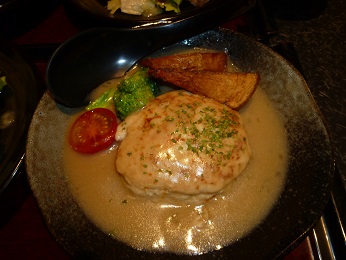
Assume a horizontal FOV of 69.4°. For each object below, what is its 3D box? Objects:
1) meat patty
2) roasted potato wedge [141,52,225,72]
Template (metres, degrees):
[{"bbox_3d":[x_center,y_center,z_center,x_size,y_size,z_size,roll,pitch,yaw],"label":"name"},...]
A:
[{"bbox_3d":[0.007,0.009,0.197,0.105,0.033,0.094,0,60,1],"label":"meat patty"},{"bbox_3d":[0.009,-0.058,0.236,0.083,0.026,0.027,2,60,2],"label":"roasted potato wedge"}]

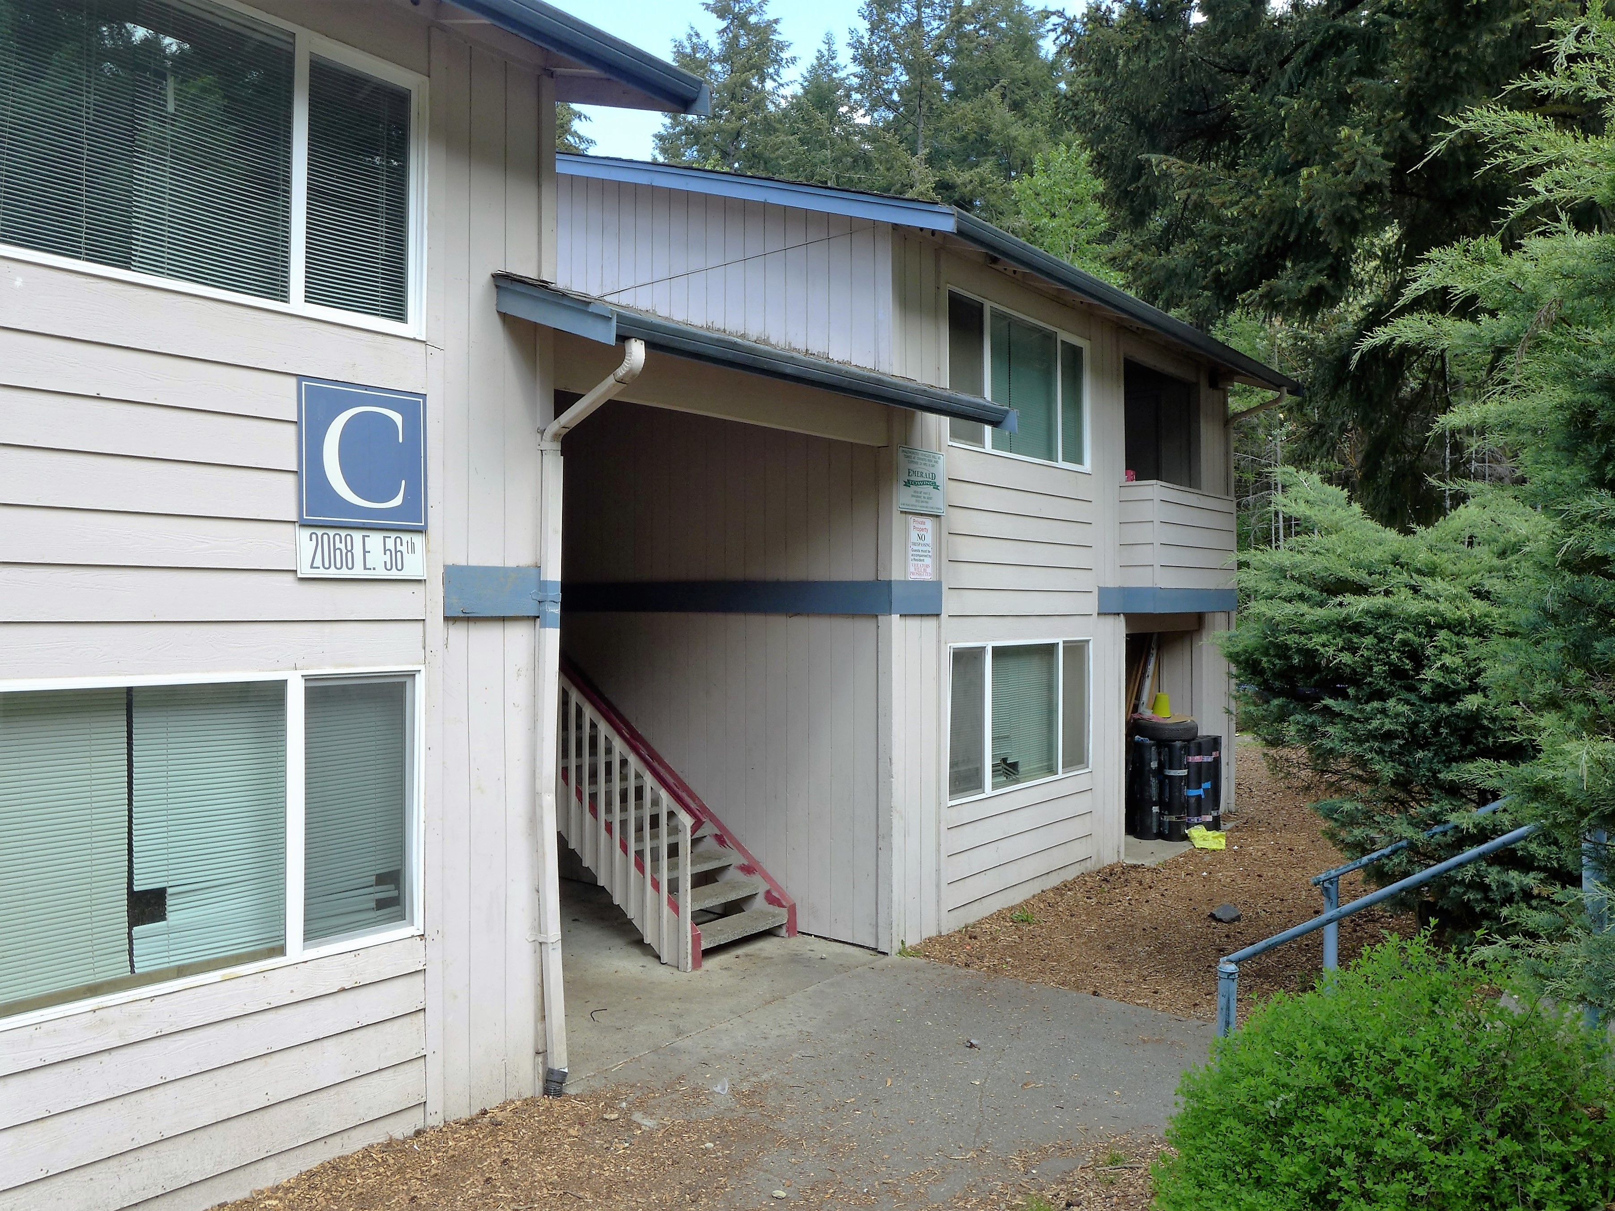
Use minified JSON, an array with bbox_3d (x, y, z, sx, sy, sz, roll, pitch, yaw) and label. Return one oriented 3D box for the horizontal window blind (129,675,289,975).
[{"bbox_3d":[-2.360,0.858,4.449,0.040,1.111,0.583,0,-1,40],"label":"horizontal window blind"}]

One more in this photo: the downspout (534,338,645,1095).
[{"bbox_3d":[-1.032,0.588,5.358,0.701,3.616,0.100,0,-1,40],"label":"downspout"}]

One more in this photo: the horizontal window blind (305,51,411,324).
[{"bbox_3d":[-1.968,-1.815,4.922,0.040,1.074,0.478,0,-1,40],"label":"horizontal window blind"}]

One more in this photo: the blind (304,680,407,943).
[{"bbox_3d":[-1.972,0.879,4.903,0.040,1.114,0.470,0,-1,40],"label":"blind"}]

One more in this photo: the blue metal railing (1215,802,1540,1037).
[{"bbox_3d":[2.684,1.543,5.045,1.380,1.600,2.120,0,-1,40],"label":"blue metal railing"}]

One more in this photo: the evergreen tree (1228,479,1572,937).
[{"bbox_3d":[3.877,0.677,7.295,2.350,3.170,2.300,0,0,28],"label":"evergreen tree"}]

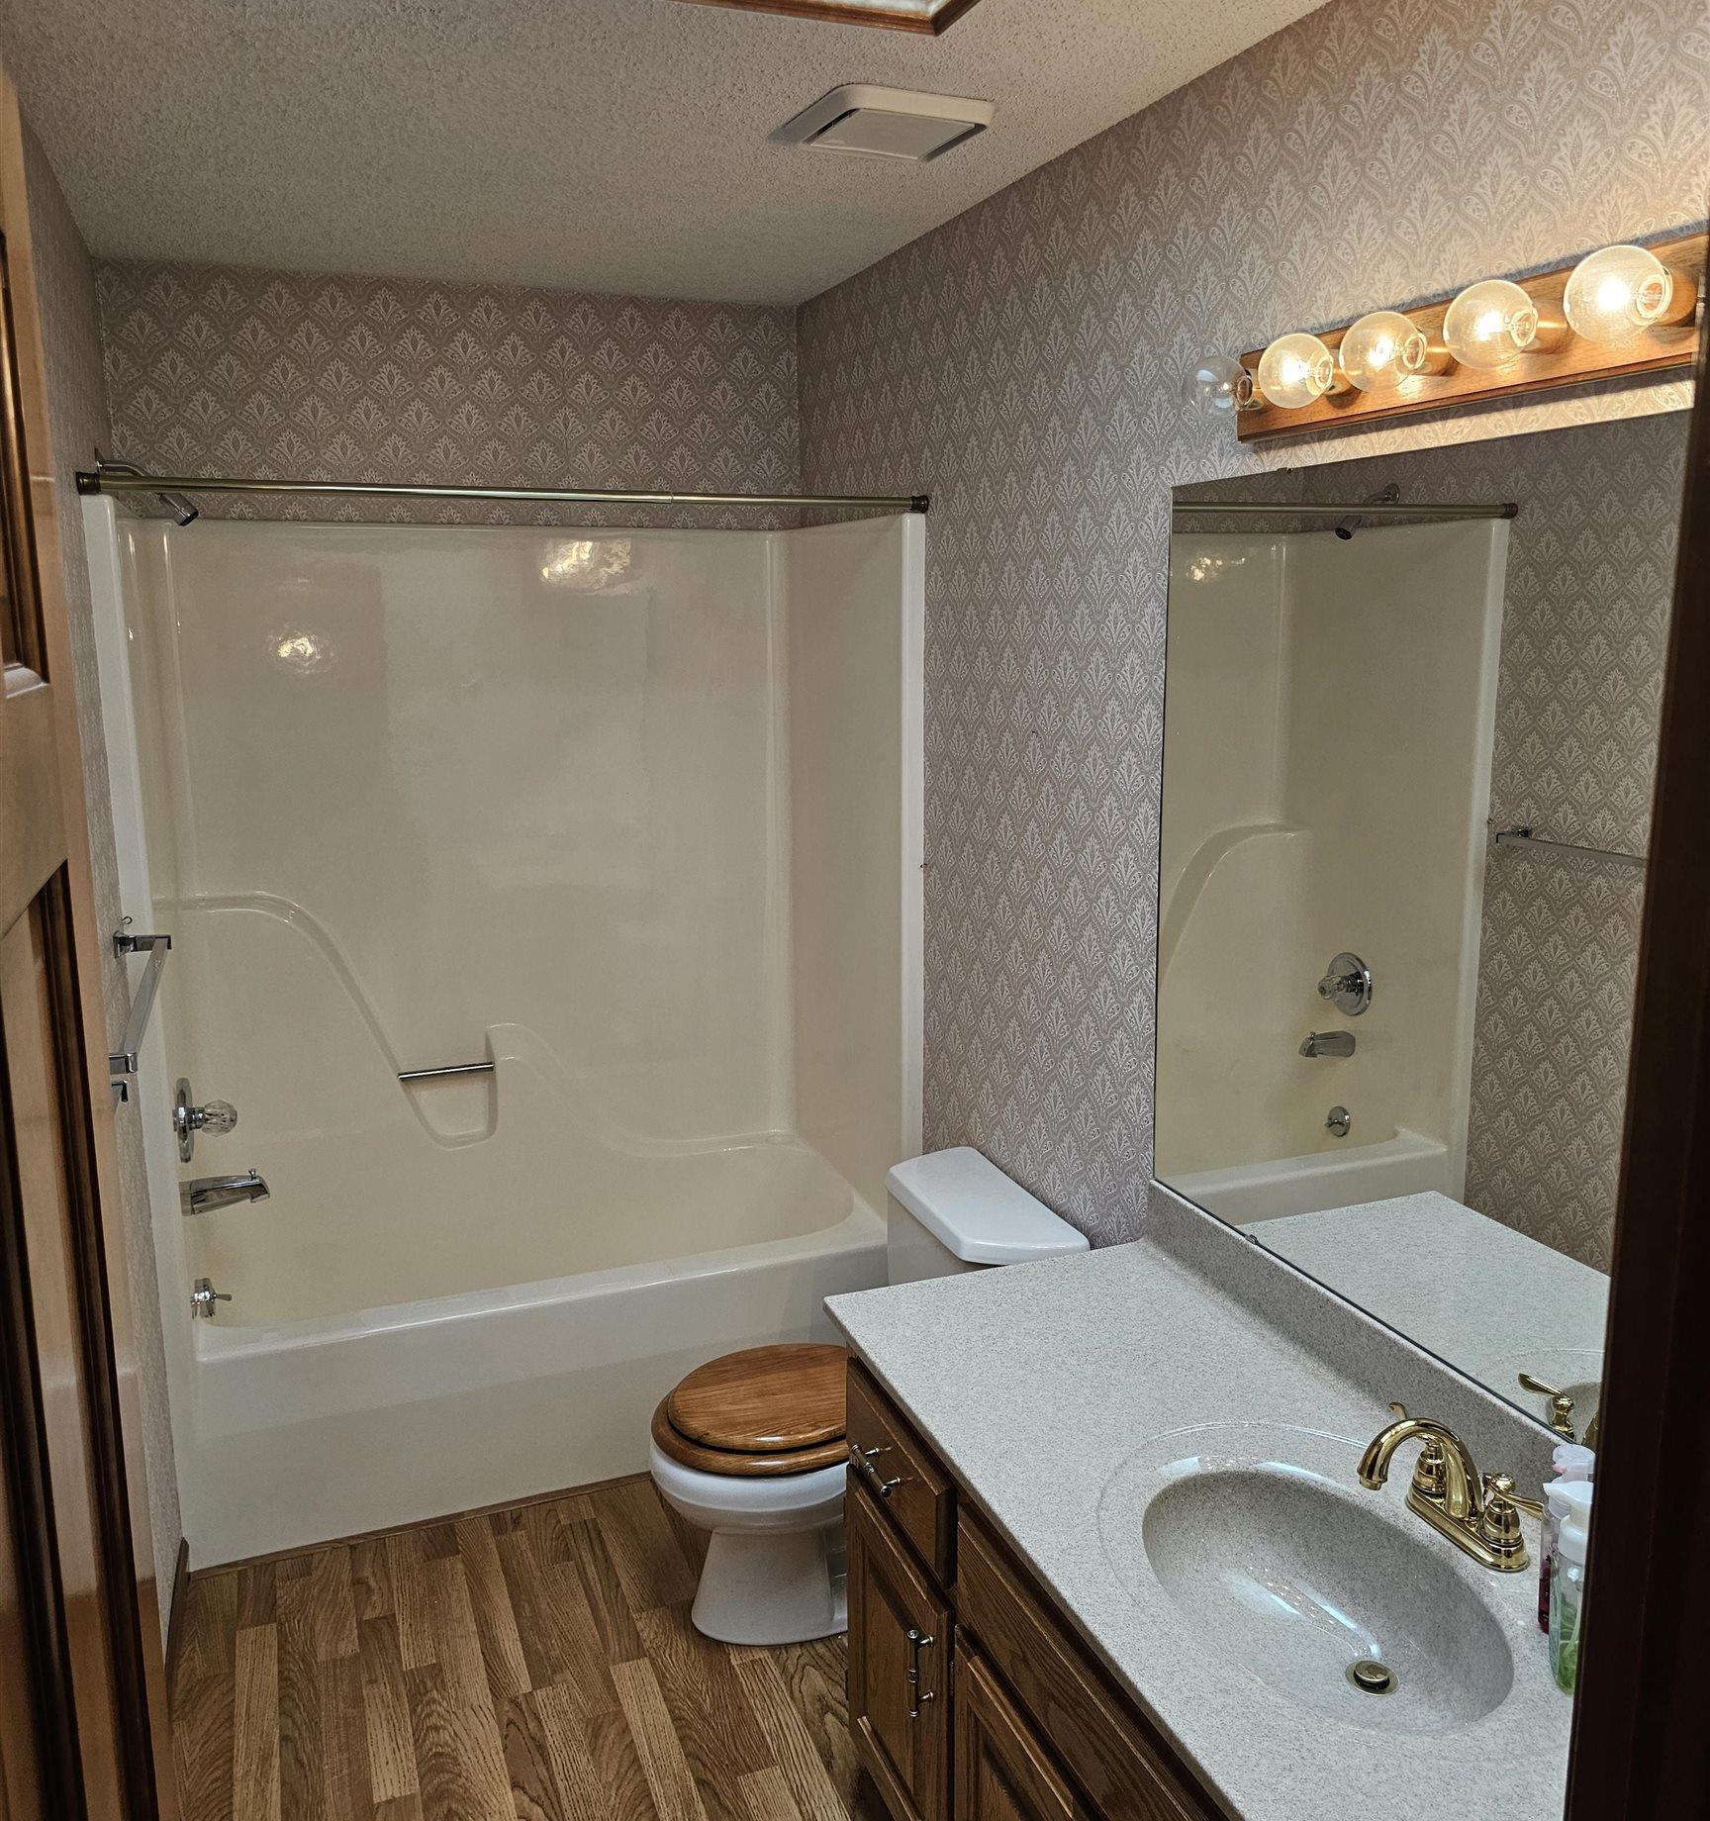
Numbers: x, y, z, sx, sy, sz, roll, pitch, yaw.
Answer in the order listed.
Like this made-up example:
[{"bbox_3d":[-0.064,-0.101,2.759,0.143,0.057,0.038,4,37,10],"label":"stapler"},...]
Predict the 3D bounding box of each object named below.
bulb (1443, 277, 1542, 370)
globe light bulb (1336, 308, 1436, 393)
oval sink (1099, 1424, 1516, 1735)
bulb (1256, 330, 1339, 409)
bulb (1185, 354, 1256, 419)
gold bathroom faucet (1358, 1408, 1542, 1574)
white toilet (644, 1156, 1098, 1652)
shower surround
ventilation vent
[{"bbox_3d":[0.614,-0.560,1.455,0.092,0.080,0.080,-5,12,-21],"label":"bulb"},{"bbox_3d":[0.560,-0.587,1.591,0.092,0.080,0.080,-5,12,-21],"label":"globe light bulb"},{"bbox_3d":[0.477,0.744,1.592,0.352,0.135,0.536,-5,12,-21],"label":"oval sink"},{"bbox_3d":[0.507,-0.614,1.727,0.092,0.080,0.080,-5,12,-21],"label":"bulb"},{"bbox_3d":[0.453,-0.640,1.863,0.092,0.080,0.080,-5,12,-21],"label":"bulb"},{"bbox_3d":[0.603,0.600,1.601,0.179,0.149,0.238,-5,12,-21],"label":"gold bathroom faucet"},{"bbox_3d":[-0.010,0.898,2.683,0.715,0.743,0.467,-5,12,-21],"label":"white toilet"},{"bbox_3d":[-0.690,0.164,3.264,1.499,1.960,0.749,-5,12,-21],"label":"shower surround"},{"bbox_3d":[0.036,-1.147,2.231,0.236,0.030,0.286,-5,12,-21],"label":"ventilation vent"}]

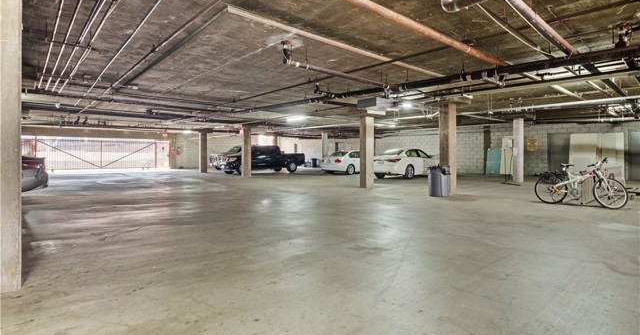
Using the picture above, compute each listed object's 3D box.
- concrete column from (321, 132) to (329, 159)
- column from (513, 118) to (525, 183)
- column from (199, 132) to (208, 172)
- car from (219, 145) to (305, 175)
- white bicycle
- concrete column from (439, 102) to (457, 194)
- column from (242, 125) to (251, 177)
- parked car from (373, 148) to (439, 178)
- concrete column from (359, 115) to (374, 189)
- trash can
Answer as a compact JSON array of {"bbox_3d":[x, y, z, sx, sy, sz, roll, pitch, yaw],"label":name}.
[{"bbox_3d":[0.292,-0.940,20.259,0.370,2.550,0.370,0,2,0],"label":"concrete column"},{"bbox_3d":[8.181,-0.646,13.159,0.360,2.550,0.360,0,2,0],"label":"column"},{"bbox_3d":[-7.521,-0.966,20.607,0.410,2.550,0.300,-2,2,-41],"label":"column"},{"bbox_3d":[-3.487,-0.521,20.352,5.200,1.780,1.860,-1,2,-39],"label":"car"},{"bbox_3d":[5.950,0.336,7.323,1.700,1.090,0.570,2,3,45],"label":"white bicycle"},{"bbox_3d":[3.712,-0.521,9.217,0.450,2.580,0.290,-1,2,-42],"label":"concrete column"},{"bbox_3d":[-3.856,-0.836,16.706,0.410,2.580,0.300,-2,2,-41],"label":"column"},{"bbox_3d":[4.440,-0.219,16.307,1.840,1.440,4.780,2,3,44],"label":"parked car"},{"bbox_3d":[1.662,-0.549,11.357,0.410,2.520,0.300,-2,2,-41],"label":"concrete column"},{"bbox_3d":[3.290,0.374,8.816,0.540,0.820,0.540,-1,2,-42],"label":"trash can"}]

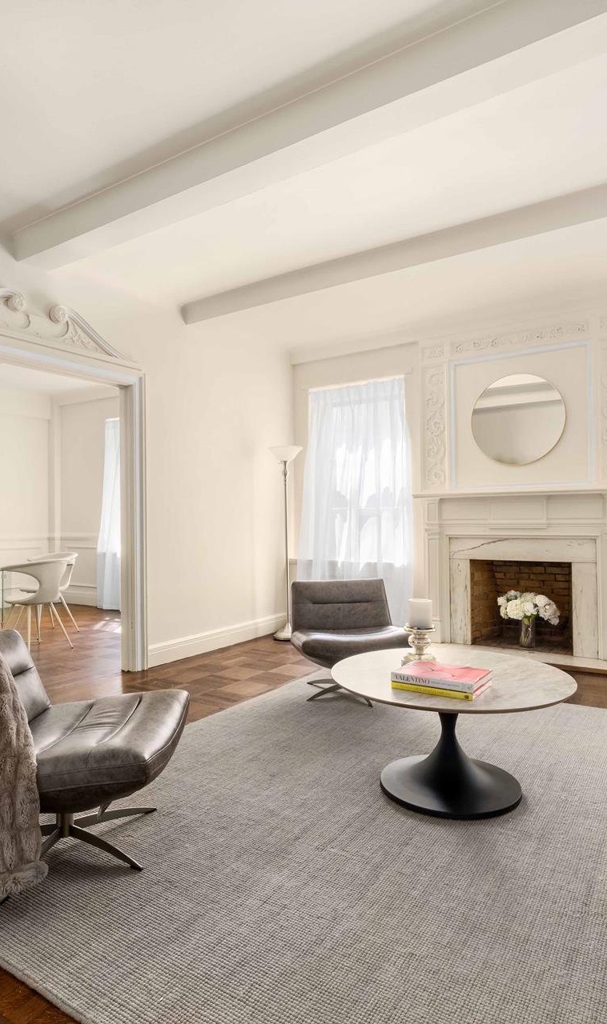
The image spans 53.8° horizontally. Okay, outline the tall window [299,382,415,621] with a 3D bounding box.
[{"bbox_3d":[0.446,-0.051,5.747,1.260,2.406,0.136,-1,-1,33],"label":"tall window"}]

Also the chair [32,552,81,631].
[{"bbox_3d":[-2.535,0.825,5.932,0.537,0.770,0.547,0,0,-45],"label":"chair"}]

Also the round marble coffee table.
[{"bbox_3d":[0.606,0.905,2.487,0.975,0.464,0.975,-1,0,0],"label":"round marble coffee table"}]

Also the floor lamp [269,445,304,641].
[{"bbox_3d":[-0.150,0.277,5.651,0.329,1.806,0.329,-1,0,0],"label":"floor lamp"}]

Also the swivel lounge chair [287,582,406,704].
[{"bbox_3d":[0.286,0.824,3.893,0.689,0.699,0.770,0,0,-8],"label":"swivel lounge chair"}]

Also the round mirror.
[{"bbox_3d":[1.742,-0.749,4.885,0.755,0.755,0.030,-1,0,34],"label":"round mirror"}]

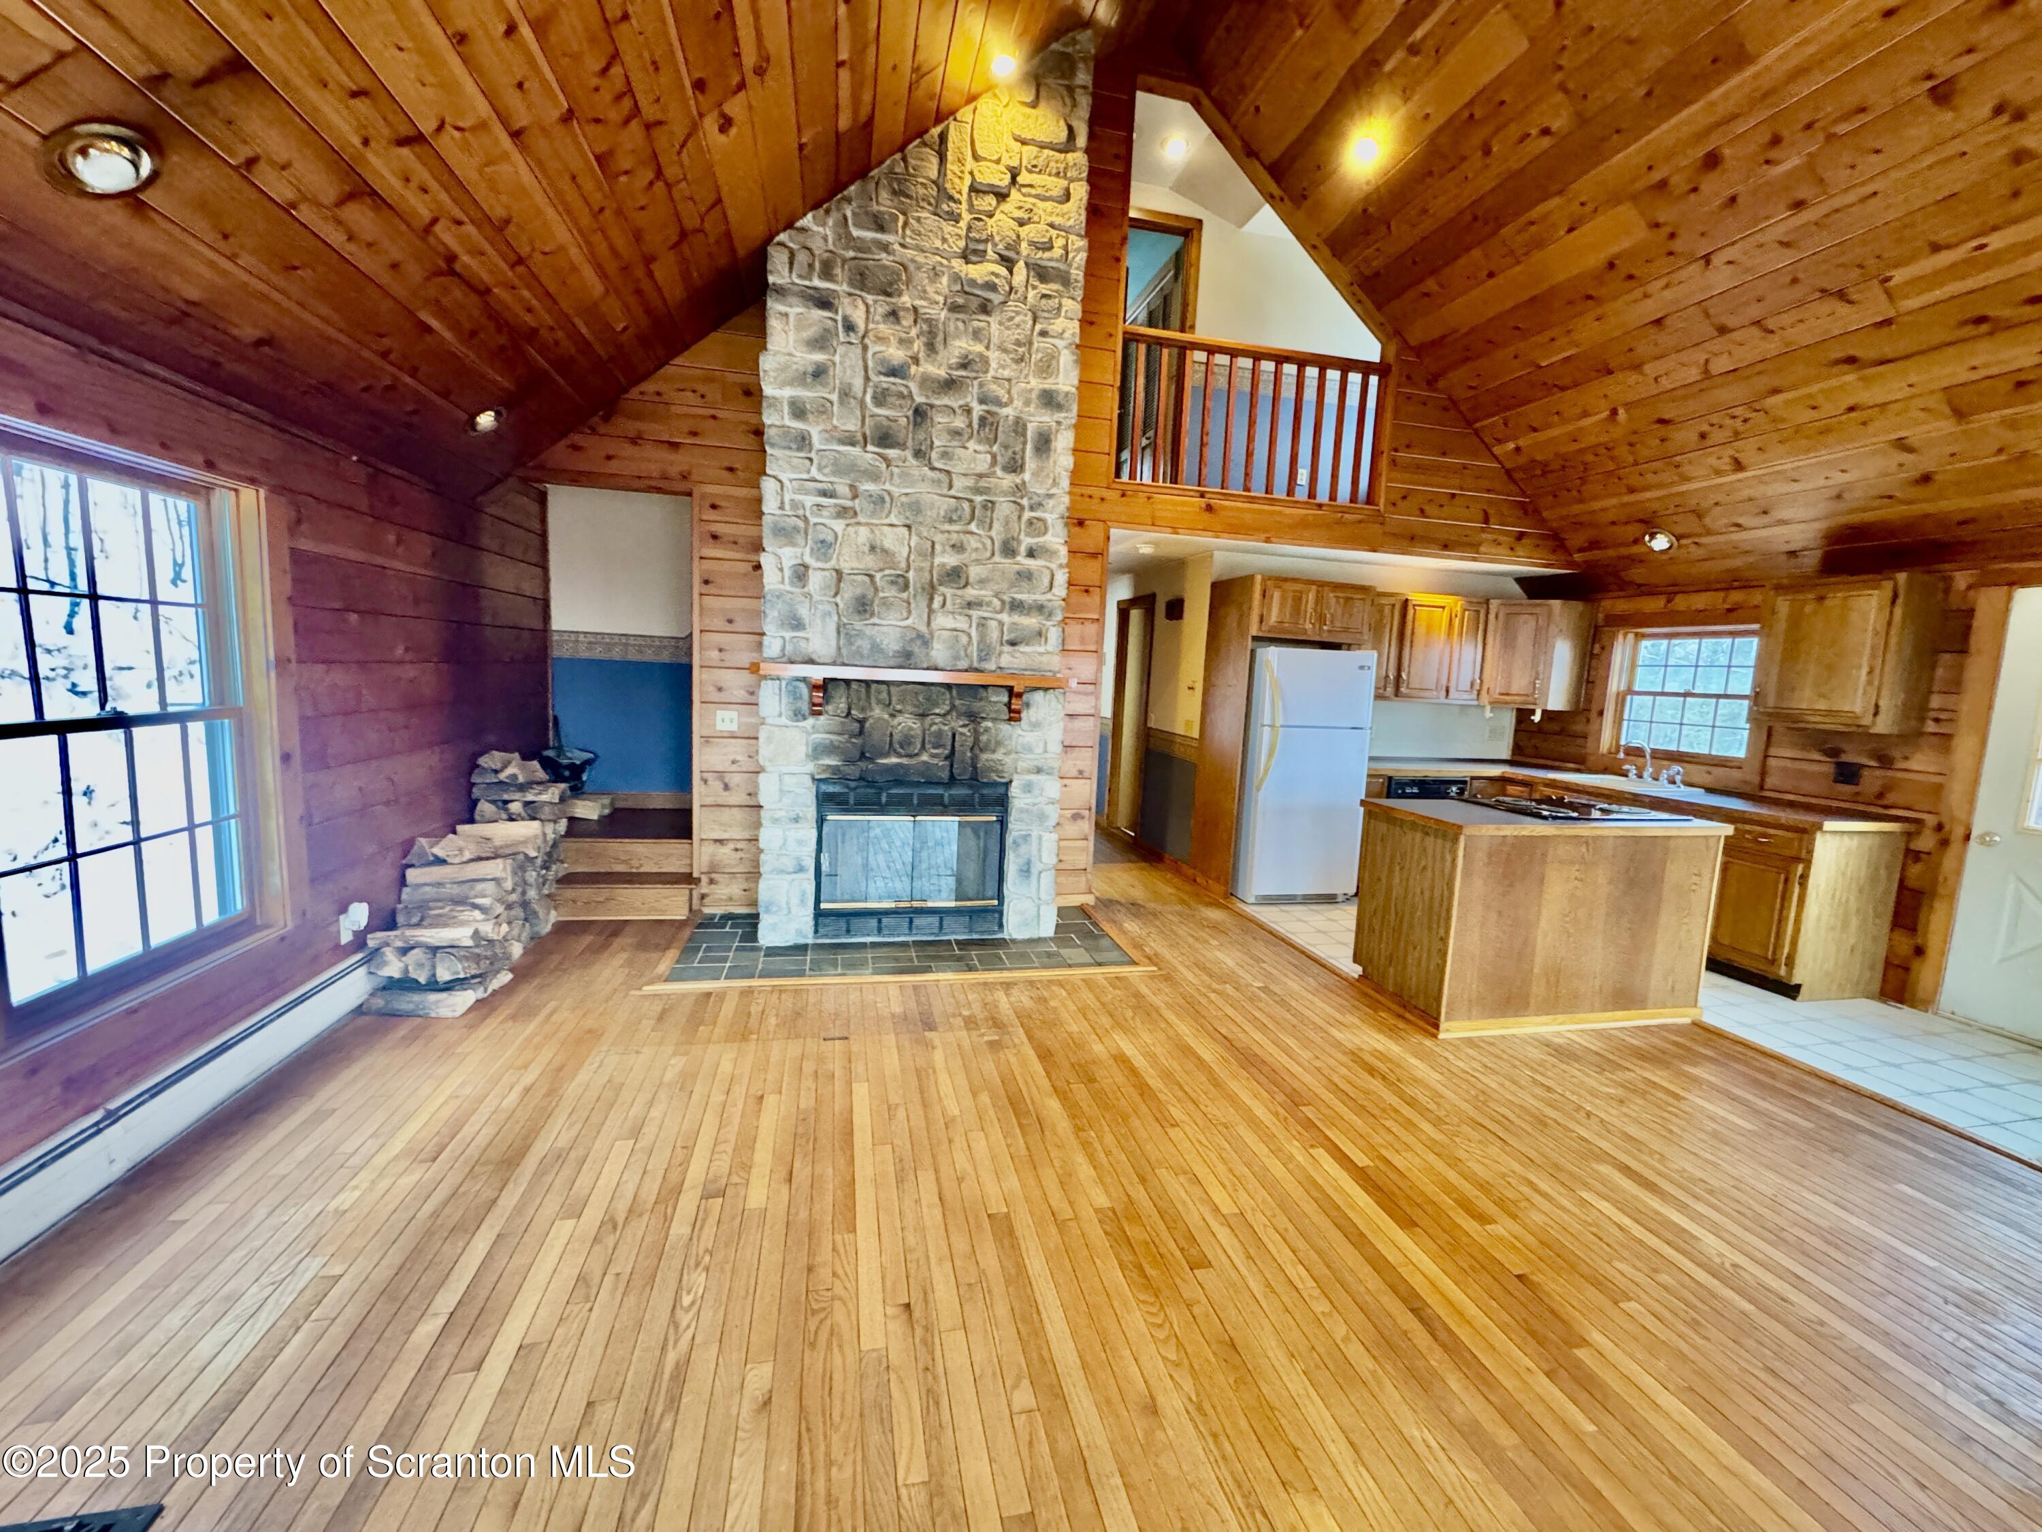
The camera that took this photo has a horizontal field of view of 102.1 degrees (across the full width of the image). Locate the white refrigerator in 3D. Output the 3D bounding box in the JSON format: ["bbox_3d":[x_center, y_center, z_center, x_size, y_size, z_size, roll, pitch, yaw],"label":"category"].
[{"bbox_3d":[1.854,0.043,5.792,0.808,1.685,0.720,1,7,-12],"label":"white refrigerator"}]

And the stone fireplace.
[{"bbox_3d":[-0.542,-1.377,4.427,1.608,4.605,0.742,1,7,-12],"label":"stone fireplace"}]

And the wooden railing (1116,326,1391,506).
[{"bbox_3d":[1.460,-2.130,5.131,1.819,0.909,0.124,1,7,-12],"label":"wooden railing"}]

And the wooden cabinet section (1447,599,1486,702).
[{"bbox_3d":[3.297,-0.869,6.321,0.306,0.765,0.309,1,7,-13],"label":"wooden cabinet section"}]

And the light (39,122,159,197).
[{"bbox_3d":[-2.026,-1.340,1.812,0.205,0.060,0.205,-37,12,-5],"label":"light"}]

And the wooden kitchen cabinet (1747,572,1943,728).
[{"bbox_3d":[4.203,-0.567,4.228,0.323,0.754,0.567,1,7,-12],"label":"wooden kitchen cabinet"}]

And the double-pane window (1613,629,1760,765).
[{"bbox_3d":[4.216,-0.462,5.261,0.102,0.815,0.888,1,7,-12],"label":"double-pane window"}]

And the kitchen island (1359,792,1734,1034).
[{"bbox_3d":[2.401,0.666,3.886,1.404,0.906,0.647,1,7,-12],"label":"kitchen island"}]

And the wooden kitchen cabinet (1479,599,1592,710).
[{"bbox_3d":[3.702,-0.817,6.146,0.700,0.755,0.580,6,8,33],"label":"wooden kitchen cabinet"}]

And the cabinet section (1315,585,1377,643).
[{"bbox_3d":[2.126,-1.060,5.786,0.432,0.376,0.560,1,7,-13],"label":"cabinet section"}]

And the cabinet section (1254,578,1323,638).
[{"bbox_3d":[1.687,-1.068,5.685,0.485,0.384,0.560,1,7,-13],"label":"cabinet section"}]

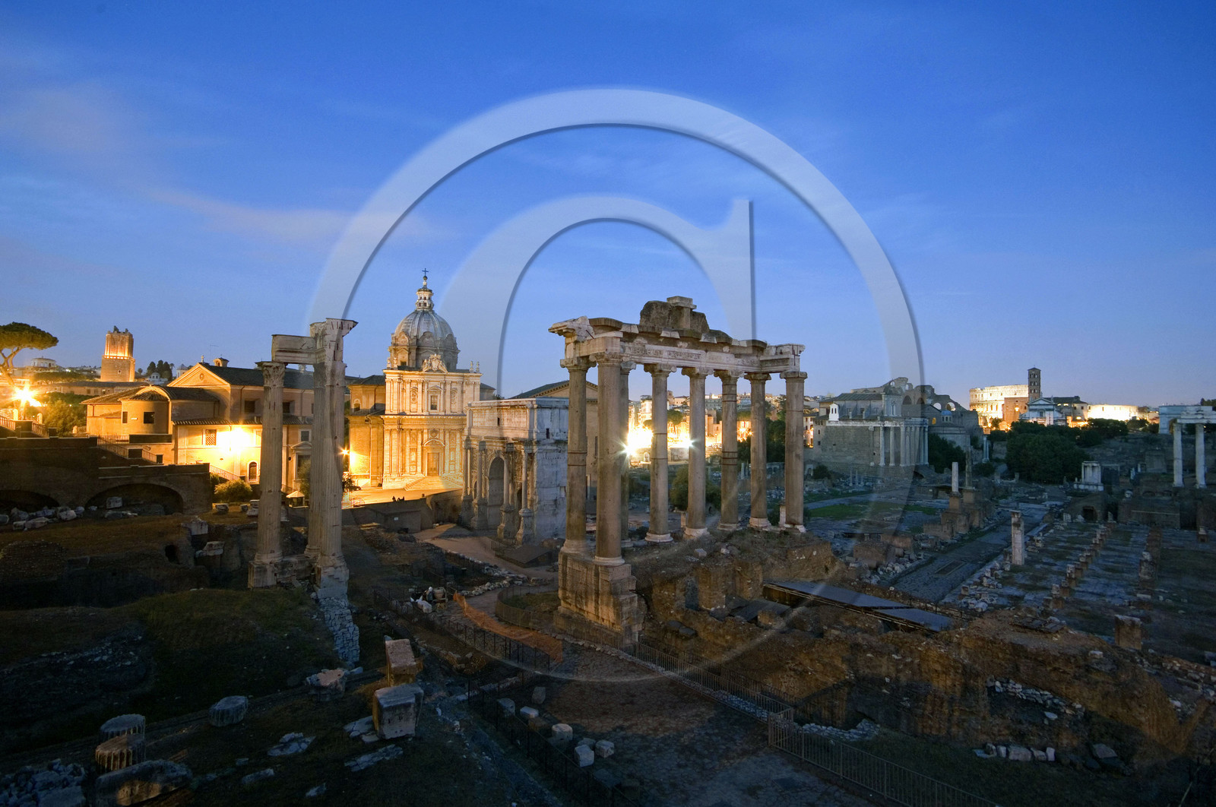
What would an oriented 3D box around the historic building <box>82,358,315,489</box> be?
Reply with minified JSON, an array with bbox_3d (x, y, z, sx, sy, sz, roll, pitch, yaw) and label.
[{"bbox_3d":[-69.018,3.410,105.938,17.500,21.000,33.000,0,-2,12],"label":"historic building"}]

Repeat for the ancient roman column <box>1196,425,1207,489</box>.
[{"bbox_3d":[134.668,11.813,137.840,1.800,14.400,1.800,-1,-3,43],"label":"ancient roman column"}]

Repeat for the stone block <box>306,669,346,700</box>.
[{"bbox_3d":[-13.452,13.429,29.000,1.450,0.750,1.350,2,-2,-43],"label":"stone block"}]

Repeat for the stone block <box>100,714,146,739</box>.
[{"bbox_3d":[-19.807,13.405,24.800,1.450,0.850,1.450,1,-2,-38],"label":"stone block"}]

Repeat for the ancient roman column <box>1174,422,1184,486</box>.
[{"bbox_3d":[132.108,11.976,140.544,1.800,14.600,1.800,-1,-3,43],"label":"ancient roman column"}]

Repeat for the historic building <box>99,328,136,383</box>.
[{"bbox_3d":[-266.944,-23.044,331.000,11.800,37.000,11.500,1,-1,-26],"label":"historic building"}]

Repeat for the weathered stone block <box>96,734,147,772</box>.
[{"bbox_3d":[-18.379,13.148,22.900,1.450,0.800,1.450,1,-2,-38],"label":"weathered stone block"}]

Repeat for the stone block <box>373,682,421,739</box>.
[{"bbox_3d":[-8.725,12.705,25.222,1.800,1.320,1.650,1,-2,-22],"label":"stone block"}]

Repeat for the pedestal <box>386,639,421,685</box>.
[{"bbox_3d":[-10.742,13.455,31.319,1.220,1.150,2.600,1,-2,-23],"label":"pedestal"}]

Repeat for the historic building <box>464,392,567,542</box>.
[{"bbox_3d":[-15.151,10.131,103.970,11.300,21.500,23.600,2,-2,-39],"label":"historic building"}]

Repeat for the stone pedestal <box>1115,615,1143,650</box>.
[{"bbox_3d":[40.257,17.757,47.000,1.450,2.100,1.350,-1,-2,37],"label":"stone pedestal"}]

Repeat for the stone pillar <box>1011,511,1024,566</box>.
[{"bbox_3d":[52.800,17.350,78.200,1.150,7.100,1.500,-1,-2,43],"label":"stone pillar"}]

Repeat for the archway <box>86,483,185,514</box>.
[{"bbox_3d":[-51.758,10.456,66.500,1.800,2.950,8.300,-1,-2,43],"label":"archway"}]

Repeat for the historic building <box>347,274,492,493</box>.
[{"bbox_3d":[-42.970,-6.124,138.200,29.000,47.500,36.000,1,-2,-25],"label":"historic building"}]

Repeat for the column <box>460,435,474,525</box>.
[{"bbox_3d":[-25.368,13.598,108.480,2.000,15.200,1.900,2,-2,-39],"label":"column"}]

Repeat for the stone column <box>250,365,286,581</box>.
[{"bbox_3d":[-25.117,5.092,44.974,1.750,16.400,1.750,2,-2,-40],"label":"stone column"}]

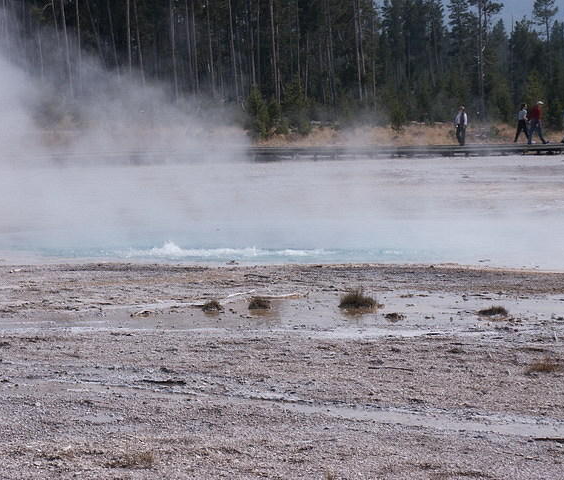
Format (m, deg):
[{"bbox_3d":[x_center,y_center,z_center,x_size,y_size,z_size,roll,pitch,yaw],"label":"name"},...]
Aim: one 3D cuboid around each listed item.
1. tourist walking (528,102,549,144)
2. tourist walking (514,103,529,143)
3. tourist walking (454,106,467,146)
[{"bbox_3d":[10.637,-4.842,88.000,0.840,1.780,0.560,-1,4,-8],"label":"tourist walking"},{"bbox_3d":[9.948,-4.805,88.000,0.640,1.622,0.480,-1,4,-10],"label":"tourist walking"},{"bbox_3d":[7.425,-4.716,88.000,0.520,1.660,0.360,1,4,10],"label":"tourist walking"}]

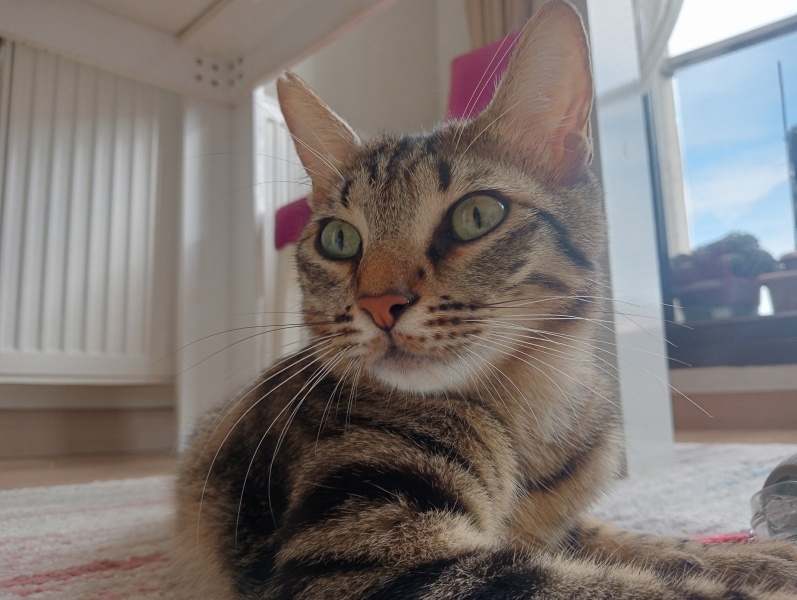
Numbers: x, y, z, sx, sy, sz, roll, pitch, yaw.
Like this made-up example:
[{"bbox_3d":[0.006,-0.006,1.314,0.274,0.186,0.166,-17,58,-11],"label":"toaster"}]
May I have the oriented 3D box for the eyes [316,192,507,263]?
[{"bbox_3d":[0.003,-0.025,0.219,0.066,0.018,0.016,-6,-10,28],"label":"eyes"}]

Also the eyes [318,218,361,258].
[{"bbox_3d":[-0.021,-0.022,0.231,0.017,0.014,0.009,-7,-10,30],"label":"eyes"}]

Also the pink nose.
[{"bbox_3d":[-0.004,0.004,0.196,0.017,0.012,0.010,-6,-10,28],"label":"pink nose"}]

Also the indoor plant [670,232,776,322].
[{"bbox_3d":[1.054,-0.073,2.100,0.310,0.270,0.260,-3,-9,10],"label":"indoor plant"}]

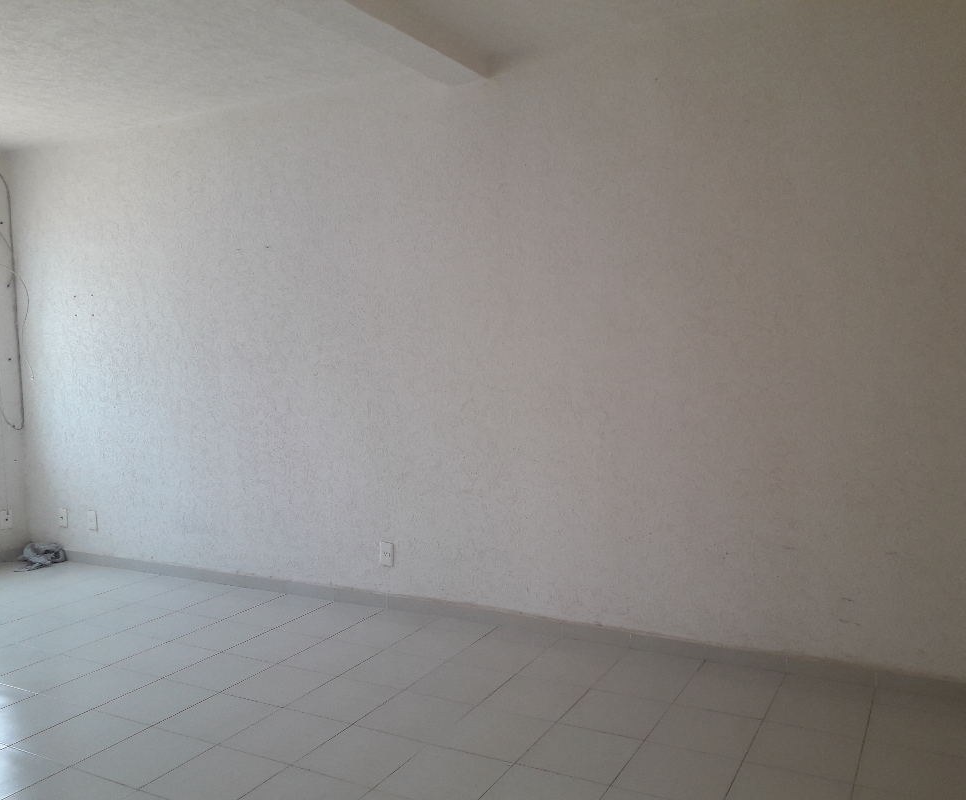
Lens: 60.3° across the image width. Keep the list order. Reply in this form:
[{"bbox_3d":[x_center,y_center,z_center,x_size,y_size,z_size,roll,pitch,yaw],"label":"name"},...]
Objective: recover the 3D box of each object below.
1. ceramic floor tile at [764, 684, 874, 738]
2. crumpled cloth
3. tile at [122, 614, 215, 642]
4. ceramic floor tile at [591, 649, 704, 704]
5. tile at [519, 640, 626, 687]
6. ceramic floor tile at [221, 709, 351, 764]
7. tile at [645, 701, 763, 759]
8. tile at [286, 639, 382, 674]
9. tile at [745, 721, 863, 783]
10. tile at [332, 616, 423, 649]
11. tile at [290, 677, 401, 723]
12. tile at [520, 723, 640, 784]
[{"bbox_3d":[1.171,1.092,2.909,0.314,0.010,0.314,1,4,28],"label":"ceramic floor tile"},{"bbox_3d":[-2.848,0.981,5.246,0.310,0.115,0.280,1,4,28],"label":"crumpled cloth"},{"bbox_3d":[-1.415,1.044,3.825,0.300,0.010,0.300,1,4,28],"label":"tile"},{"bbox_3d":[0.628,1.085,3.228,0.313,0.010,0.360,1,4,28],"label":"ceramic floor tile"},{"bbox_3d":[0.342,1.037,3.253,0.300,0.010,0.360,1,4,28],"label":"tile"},{"bbox_3d":[-0.644,1.100,2.728,0.302,0.009,0.302,1,4,28],"label":"ceramic floor tile"},{"bbox_3d":[0.744,1.109,2.779,0.314,0.010,0.314,1,4,28],"label":"tile"},{"bbox_3d":[-0.645,1.097,3.533,0.313,0.010,0.313,1,4,28],"label":"tile"},{"bbox_3d":[1.022,1.113,2.629,0.313,0.010,0.313,1,4,28],"label":"tile"},{"bbox_3d":[-0.469,1.031,3.665,0.300,0.010,0.300,1,4,28],"label":"tile"},{"bbox_3d":[-0.513,1.118,3.096,0.314,0.010,0.314,1,4,28],"label":"tile"},{"bbox_3d":[0.305,1.087,2.560,0.302,0.009,0.302,1,4,28],"label":"tile"}]

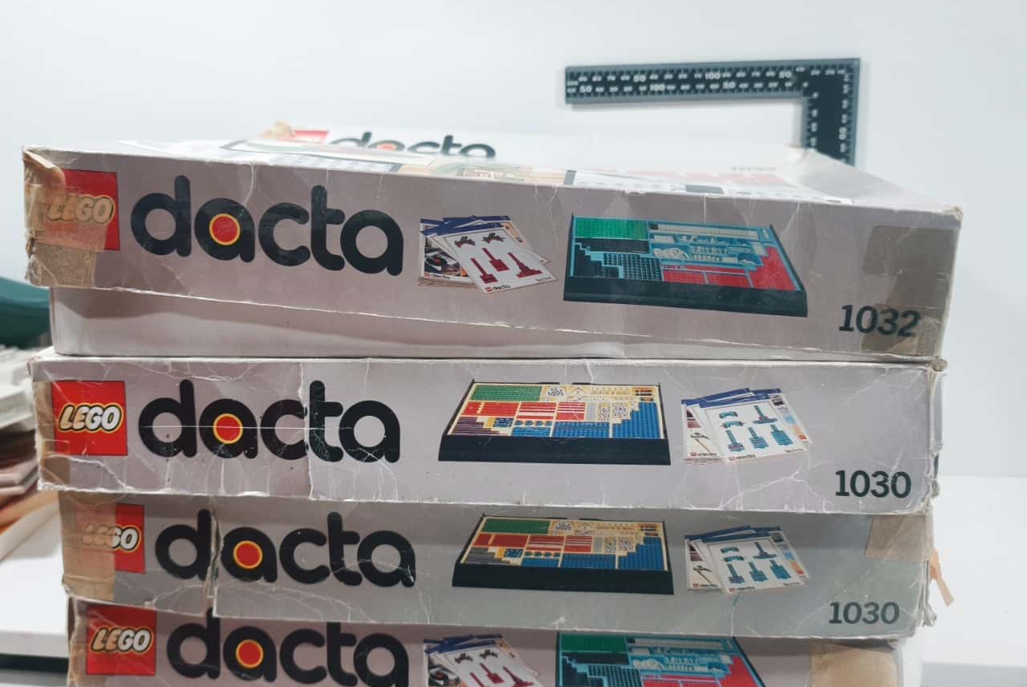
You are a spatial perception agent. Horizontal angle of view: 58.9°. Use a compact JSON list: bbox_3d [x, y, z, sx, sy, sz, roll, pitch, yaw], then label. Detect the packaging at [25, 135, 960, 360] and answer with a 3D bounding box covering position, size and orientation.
[{"bbox_3d":[-0.004,-0.073,0.505,0.380,0.083,0.285,3,14,5],"label":"packaging"}]

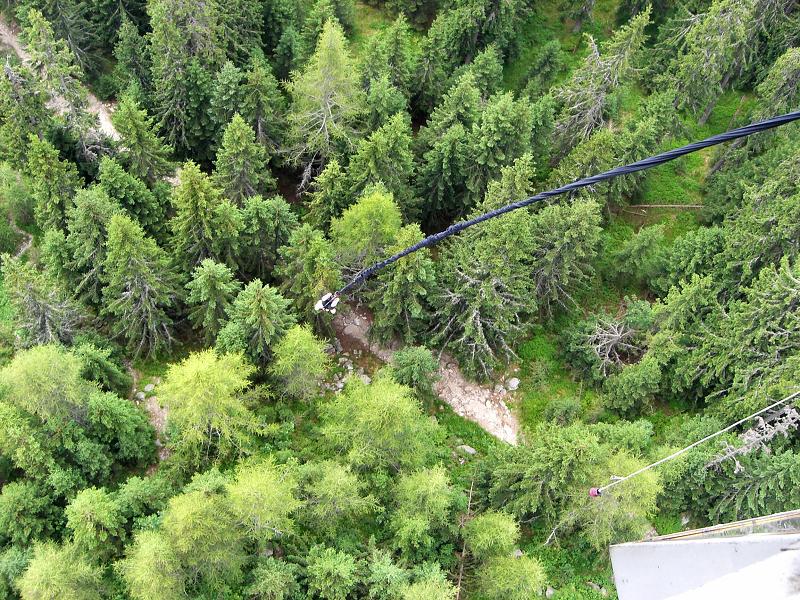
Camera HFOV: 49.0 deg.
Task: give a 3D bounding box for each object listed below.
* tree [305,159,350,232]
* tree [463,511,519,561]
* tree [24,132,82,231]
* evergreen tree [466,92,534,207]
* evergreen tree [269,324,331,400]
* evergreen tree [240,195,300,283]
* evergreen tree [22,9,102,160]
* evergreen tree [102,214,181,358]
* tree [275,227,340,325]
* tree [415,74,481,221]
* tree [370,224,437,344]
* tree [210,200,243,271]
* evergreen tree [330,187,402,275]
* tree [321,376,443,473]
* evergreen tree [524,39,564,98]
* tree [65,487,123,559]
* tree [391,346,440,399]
[{"bbox_3d":[-4.880,-7.440,60.410,3.110,7.040,3.110,0,58,-7],"label":"tree"},{"bbox_3d":[5.520,13.120,50.100,3.100,4.880,3.100,0,58,-7],"label":"tree"},{"bbox_3d":[-28.720,-9.030,71.520,4.220,13.390,4.220,2,59,-3],"label":"tree"},{"bbox_3d":[9.510,-12.930,76.040,6.210,14.420,6.210,2,59,-3],"label":"evergreen tree"},{"bbox_3d":[-6.506,3.919,56.269,3.810,10.290,3.810,3,62,-6],"label":"evergreen tree"},{"bbox_3d":[-8.917,-4.139,59.098,3.730,11.890,3.730,14,61,0],"label":"evergreen tree"},{"bbox_3d":[-23.549,-15.176,61.277,3.890,15.110,3.890,14,61,0],"label":"evergreen tree"},{"bbox_3d":[-15.900,-1.110,51.620,4.800,12.840,4.800,0,58,-7],"label":"evergreen tree"},{"bbox_3d":[-7.220,-2.210,68.950,5.420,12.880,5.420,2,59,-3],"label":"tree"},{"bbox_3d":[4.690,-12.780,73.430,5.950,17.000,5.950,2,59,-3],"label":"tree"},{"bbox_3d":[0.640,-1.600,67.810,5.440,14.420,5.440,2,59,-3],"label":"tree"},{"bbox_3d":[-11.570,-4.390,57.740,2.160,6.900,2.160,0,58,-7],"label":"tree"},{"bbox_3d":[-2.660,-5.660,72.800,5.970,12.880,5.970,2,59,-3],"label":"evergreen tree"},{"bbox_3d":[-0.740,6.800,50.850,6.720,8.980,6.720,0,58,-7],"label":"tree"},{"bbox_3d":[12.162,-19.351,73.408,2.620,6.410,2.620,14,61,0],"label":"evergreen tree"},{"bbox_3d":[-17.434,12.641,50.117,3.340,9.890,3.340,14,61,0],"label":"tree"},{"bbox_3d":[1.140,4.160,55.290,3.040,4.680,3.040,0,58,-7],"label":"tree"}]

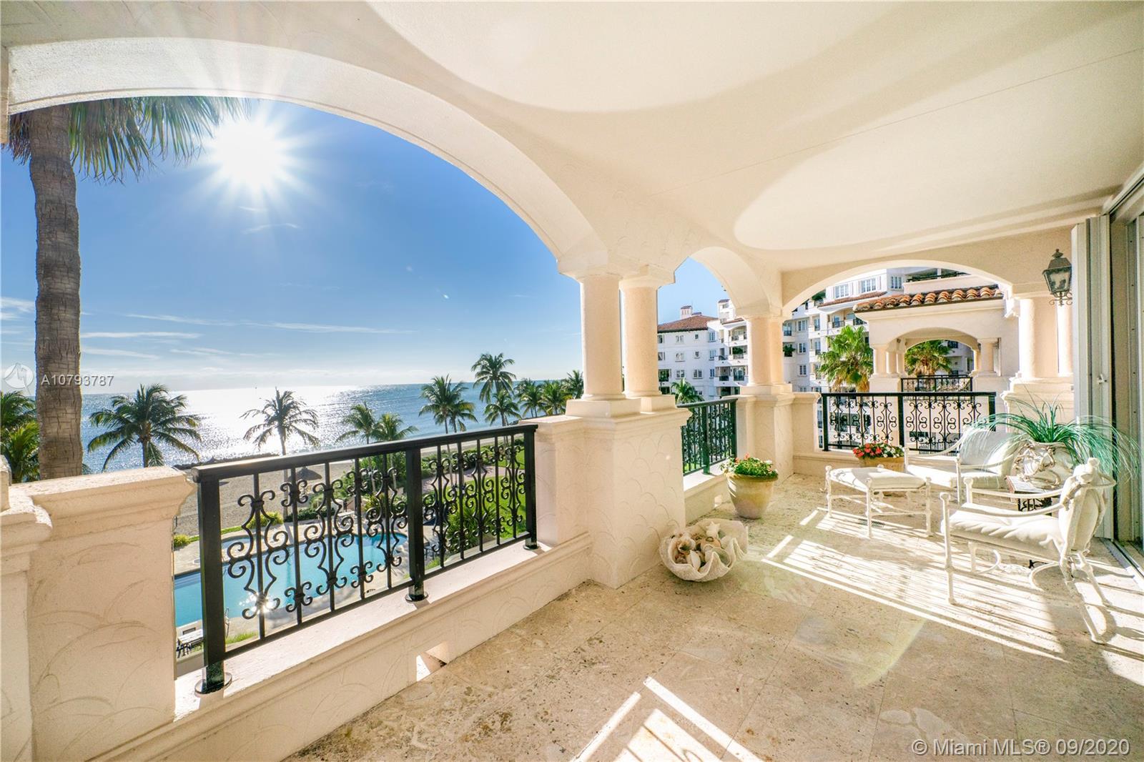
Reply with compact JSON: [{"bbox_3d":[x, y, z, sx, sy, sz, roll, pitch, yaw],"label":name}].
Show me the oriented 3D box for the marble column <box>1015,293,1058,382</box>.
[{"bbox_3d":[4.780,-0.455,4.571,0.280,0.890,0.280,-1,0,40],"label":"marble column"}]

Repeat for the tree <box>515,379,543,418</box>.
[{"bbox_3d":[-6.441,5.394,68.974,4.700,11.350,4.700,-2,0,-5],"label":"tree"}]

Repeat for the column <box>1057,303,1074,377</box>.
[{"bbox_3d":[5.627,-0.482,5.032,0.270,0.890,0.270,-1,0,40],"label":"column"}]

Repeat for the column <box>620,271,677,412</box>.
[{"bbox_3d":[0.603,-0.316,3.577,0.350,1.080,0.350,-2,0,0],"label":"column"}]

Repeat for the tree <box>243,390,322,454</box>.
[{"bbox_3d":[-23.968,6.197,36.929,5.500,11.060,5.500,-2,0,-33],"label":"tree"}]

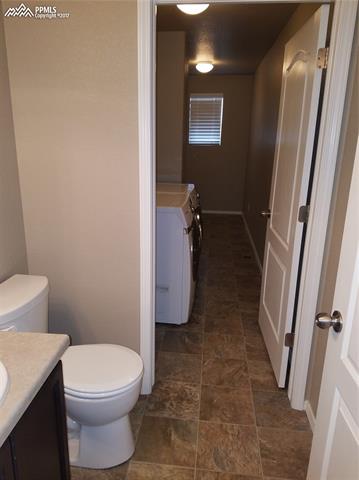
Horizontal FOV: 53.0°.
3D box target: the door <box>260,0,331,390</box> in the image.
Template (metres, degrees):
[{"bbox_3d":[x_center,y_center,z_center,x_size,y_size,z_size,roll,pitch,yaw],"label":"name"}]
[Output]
[{"bbox_3d":[0.663,-0.190,2.272,0.035,2.032,0.771,2,16,3],"label":"door"}]

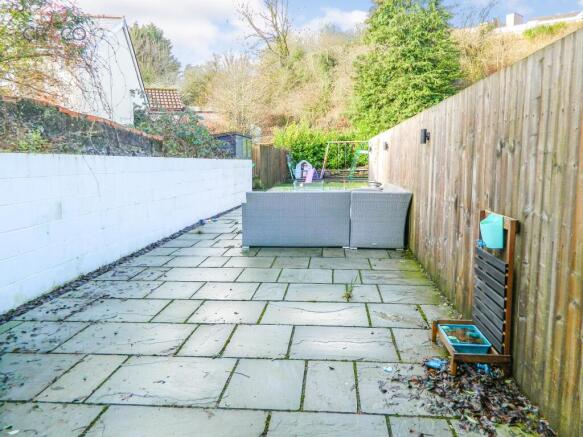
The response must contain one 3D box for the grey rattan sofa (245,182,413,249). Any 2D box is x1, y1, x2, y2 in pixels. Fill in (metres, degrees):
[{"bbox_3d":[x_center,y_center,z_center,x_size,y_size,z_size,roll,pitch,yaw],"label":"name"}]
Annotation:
[{"bbox_3d":[0.599,-0.098,7.362,2.530,0.840,2.150,0,8,5],"label":"grey rattan sofa"}]

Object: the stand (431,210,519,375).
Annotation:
[{"bbox_3d":[1.210,0.470,2.847,0.370,0.985,0.515,0,8,5],"label":"stand"}]

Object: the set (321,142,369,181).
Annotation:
[{"bbox_3d":[2.906,-2.895,21.035,2.900,1.900,1.400,0,8,5],"label":"set"}]

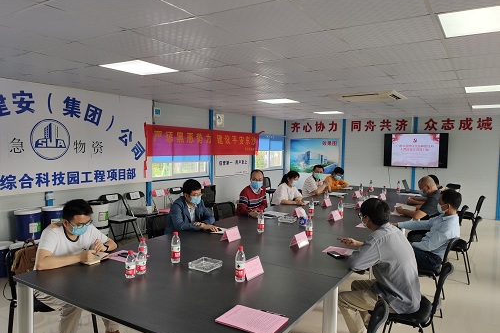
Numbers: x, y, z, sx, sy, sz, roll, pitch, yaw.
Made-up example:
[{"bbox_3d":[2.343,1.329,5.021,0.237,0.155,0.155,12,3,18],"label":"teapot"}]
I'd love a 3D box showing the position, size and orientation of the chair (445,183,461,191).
[{"bbox_3d":[4.503,0.824,8.484,0.500,0.820,0.470,-1,3,-28],"label":"chair"}]

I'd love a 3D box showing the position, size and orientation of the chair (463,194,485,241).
[{"bbox_3d":[3.919,0.897,6.791,0.560,0.810,0.480,3,4,31],"label":"chair"}]

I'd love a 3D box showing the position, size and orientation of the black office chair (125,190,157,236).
[{"bbox_3d":[-1.718,0.833,6.191,0.500,0.800,0.460,3,4,31],"label":"black office chair"}]

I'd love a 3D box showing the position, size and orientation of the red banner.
[{"bbox_3d":[-0.783,-0.518,8.179,0.030,0.560,3.900,3,4,31],"label":"red banner"}]

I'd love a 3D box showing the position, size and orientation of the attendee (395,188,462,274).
[{"bbox_3d":[1.782,0.822,3.896,0.760,1.190,0.500,2,3,26],"label":"attendee"}]

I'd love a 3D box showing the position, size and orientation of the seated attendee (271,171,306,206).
[{"bbox_3d":[0.619,0.689,5.816,0.780,1.210,0.520,3,4,31],"label":"seated attendee"}]

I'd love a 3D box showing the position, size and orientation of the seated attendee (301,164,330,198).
[{"bbox_3d":[1.329,0.611,7.065,0.780,1.280,0.520,4,4,43],"label":"seated attendee"}]

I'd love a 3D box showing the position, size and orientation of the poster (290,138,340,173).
[{"bbox_3d":[1.865,-0.313,10.924,1.520,1.000,0.020,3,3,32],"label":"poster"}]

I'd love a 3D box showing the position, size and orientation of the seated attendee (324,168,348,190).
[{"bbox_3d":[1.839,0.619,7.891,0.760,1.200,0.500,3,4,40],"label":"seated attendee"}]

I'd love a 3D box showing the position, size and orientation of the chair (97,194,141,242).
[{"bbox_3d":[-2.028,0.853,5.919,0.480,0.800,0.450,3,3,32],"label":"chair"}]

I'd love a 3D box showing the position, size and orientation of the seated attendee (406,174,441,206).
[{"bbox_3d":[2.797,0.726,5.770,0.740,1.220,0.520,3,4,31],"label":"seated attendee"}]

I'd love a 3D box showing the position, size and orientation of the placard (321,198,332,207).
[{"bbox_3d":[1.132,0.529,5.495,0.100,0.105,0.200,3,3,32],"label":"placard"}]

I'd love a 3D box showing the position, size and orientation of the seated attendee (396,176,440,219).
[{"bbox_3d":[2.289,0.760,4.944,0.750,1.220,0.520,3,4,31],"label":"seated attendee"}]

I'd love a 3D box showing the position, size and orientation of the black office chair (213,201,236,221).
[{"bbox_3d":[-0.164,0.915,5.189,0.540,0.810,0.490,4,4,43],"label":"black office chair"}]

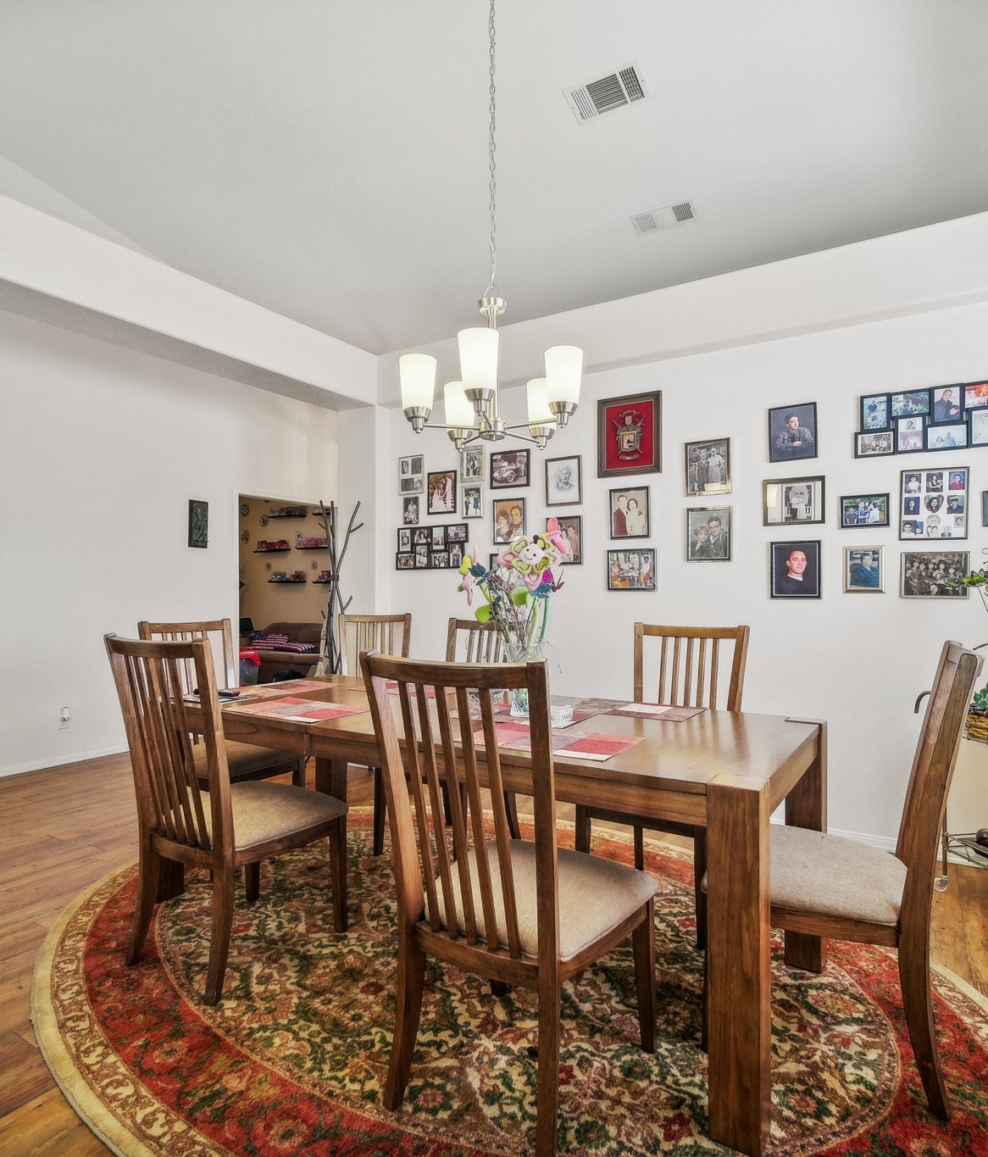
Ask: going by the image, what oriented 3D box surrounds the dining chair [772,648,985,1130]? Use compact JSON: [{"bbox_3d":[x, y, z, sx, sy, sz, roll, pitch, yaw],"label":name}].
[{"bbox_3d":[0.929,0.701,1.821,0.602,1.043,0.511,0,-1,30],"label":"dining chair"}]

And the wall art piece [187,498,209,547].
[{"bbox_3d":[-2.394,-0.438,5.490,0.030,0.380,0.170,-1,-1,33],"label":"wall art piece"}]

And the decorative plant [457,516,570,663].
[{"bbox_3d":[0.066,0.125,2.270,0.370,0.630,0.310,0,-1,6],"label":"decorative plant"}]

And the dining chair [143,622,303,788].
[{"bbox_3d":[-1.274,0.727,3.149,0.600,1.040,0.490,0,-1,32],"label":"dining chair"}]

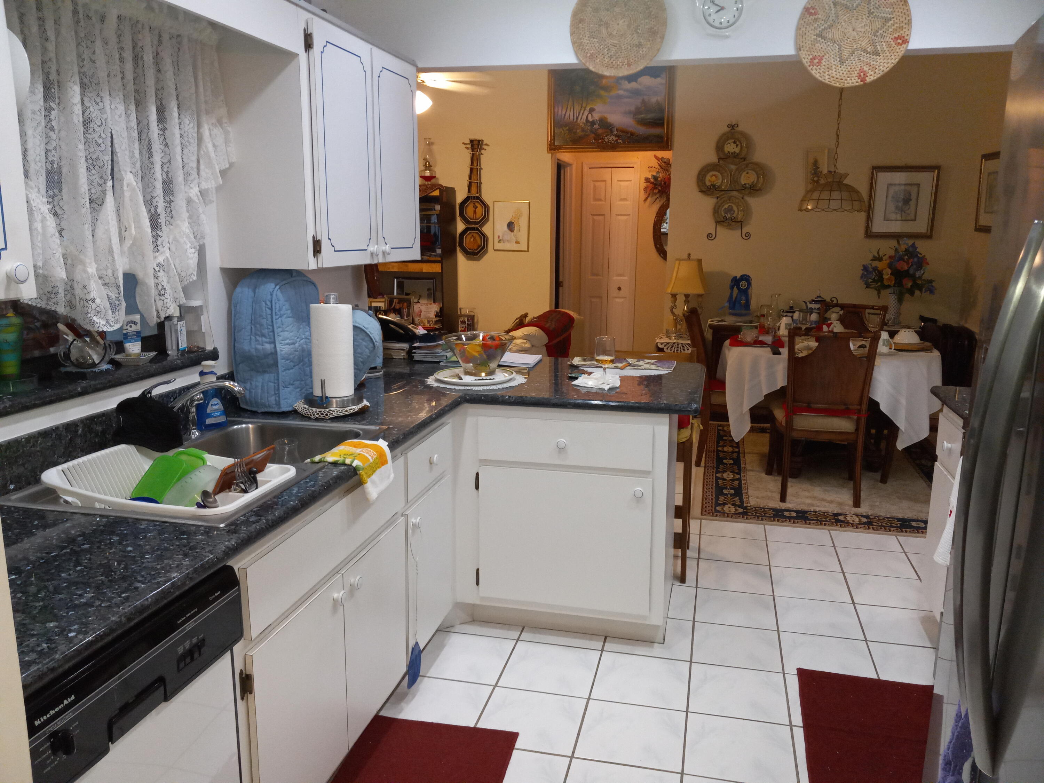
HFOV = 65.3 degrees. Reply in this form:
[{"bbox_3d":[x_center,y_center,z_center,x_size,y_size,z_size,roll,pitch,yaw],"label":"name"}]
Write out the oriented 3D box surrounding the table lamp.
[{"bbox_3d":[1.273,-0.734,6.310,0.295,0.635,0.240,3,11,14],"label":"table lamp"}]

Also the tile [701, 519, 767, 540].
[{"bbox_3d":[1.074,0.696,4.140,0.304,0.010,0.304,3,11,13],"label":"tile"}]

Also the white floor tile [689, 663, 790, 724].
[{"bbox_3d":[0.706,0.987,2.663,0.304,0.010,0.304,3,11,13],"label":"white floor tile"}]

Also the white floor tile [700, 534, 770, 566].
[{"bbox_3d":[0.987,0.744,3.799,0.303,0.010,0.303,3,11,13],"label":"white floor tile"}]

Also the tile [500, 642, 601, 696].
[{"bbox_3d":[0.100,0.944,2.770,0.303,0.010,0.303,3,11,13],"label":"tile"}]

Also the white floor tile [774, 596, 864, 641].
[{"bbox_3d":[1.154,0.885,3.182,0.304,0.010,0.304,3,11,13],"label":"white floor tile"}]

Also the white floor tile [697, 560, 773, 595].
[{"bbox_3d":[0.914,0.801,3.506,0.303,0.010,0.303,3,11,13],"label":"white floor tile"}]

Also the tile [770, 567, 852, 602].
[{"bbox_3d":[1.216,0.817,3.440,0.302,0.010,0.302,3,11,14],"label":"tile"}]

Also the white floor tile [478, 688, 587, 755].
[{"bbox_3d":[0.029,1.003,2.485,0.302,0.010,0.302,3,11,14],"label":"white floor tile"}]

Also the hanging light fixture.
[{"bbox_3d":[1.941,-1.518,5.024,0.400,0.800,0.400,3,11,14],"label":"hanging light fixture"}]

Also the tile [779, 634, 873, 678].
[{"bbox_3d":[1.068,0.931,2.849,0.303,0.010,0.303,3,11,13],"label":"tile"}]

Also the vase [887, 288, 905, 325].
[{"bbox_3d":[2.775,-0.631,6.070,0.125,0.295,0.125,3,11,14],"label":"vase"}]

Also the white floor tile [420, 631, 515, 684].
[{"bbox_3d":[-0.197,0.942,2.879,0.304,0.010,0.304,3,11,13],"label":"white floor tile"}]

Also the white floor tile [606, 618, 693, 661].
[{"bbox_3d":[0.474,0.903,2.999,0.302,0.010,0.302,3,11,14],"label":"white floor tile"}]

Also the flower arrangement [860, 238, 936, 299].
[{"bbox_3d":[2.784,-0.902,6.013,0.510,0.440,0.400,3,11,13],"label":"flower arrangement"}]

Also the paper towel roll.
[{"bbox_3d":[-0.610,-0.136,2.628,0.131,0.284,0.131,0,11,0],"label":"paper towel roll"}]

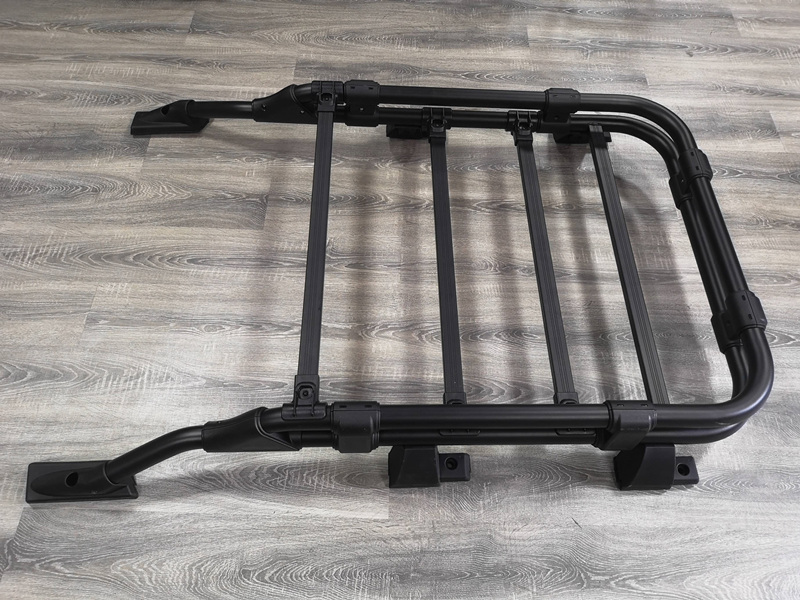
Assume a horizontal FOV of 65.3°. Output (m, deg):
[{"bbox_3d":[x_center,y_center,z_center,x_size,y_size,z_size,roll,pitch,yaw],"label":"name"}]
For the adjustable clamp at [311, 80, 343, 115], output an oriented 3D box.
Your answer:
[{"bbox_3d":[-0.208,-0.562,1.762,0.088,0.062,0.097,1,60,-2],"label":"adjustable clamp"}]

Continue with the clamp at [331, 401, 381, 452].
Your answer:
[{"bbox_3d":[-0.095,0.274,1.339,0.102,0.145,0.074,1,60,-2],"label":"clamp"}]

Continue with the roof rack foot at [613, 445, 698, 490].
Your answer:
[{"bbox_3d":[0.610,0.370,1.442,0.184,0.098,0.109,1,60,-2],"label":"roof rack foot"}]

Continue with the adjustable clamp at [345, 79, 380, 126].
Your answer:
[{"bbox_3d":[-0.110,-0.572,1.830,0.102,0.145,0.074,1,60,-2],"label":"adjustable clamp"}]

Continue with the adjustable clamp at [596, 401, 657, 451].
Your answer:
[{"bbox_3d":[0.490,0.280,1.361,0.102,0.145,0.074,1,60,-2],"label":"adjustable clamp"}]

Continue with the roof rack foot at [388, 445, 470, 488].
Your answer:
[{"bbox_3d":[0.070,0.362,1.423,0.185,0.098,0.108,1,60,-2],"label":"roof rack foot"}]

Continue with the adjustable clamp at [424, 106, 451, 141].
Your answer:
[{"bbox_3d":[0.116,-0.520,1.861,0.088,0.063,0.097,1,60,-2],"label":"adjustable clamp"}]

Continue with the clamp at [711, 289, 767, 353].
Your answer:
[{"bbox_3d":[0.822,0.047,1.512,0.074,0.145,0.102,1,60,-2],"label":"clamp"}]

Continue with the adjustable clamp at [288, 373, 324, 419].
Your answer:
[{"bbox_3d":[-0.199,0.212,1.313,0.088,0.062,0.097,1,60,-2],"label":"adjustable clamp"}]

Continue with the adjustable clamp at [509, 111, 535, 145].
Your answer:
[{"bbox_3d":[0.371,-0.518,1.871,0.088,0.063,0.097,1,60,-2],"label":"adjustable clamp"}]

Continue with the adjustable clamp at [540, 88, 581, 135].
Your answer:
[{"bbox_3d":[0.473,-0.556,1.846,0.102,0.145,0.074,1,60,-2],"label":"adjustable clamp"}]

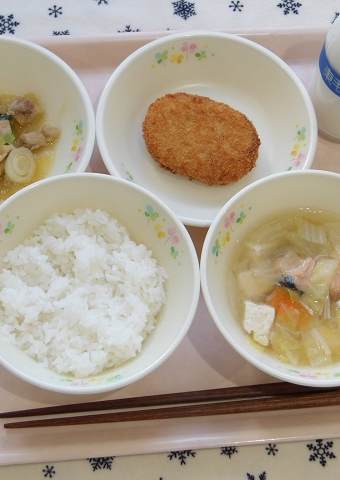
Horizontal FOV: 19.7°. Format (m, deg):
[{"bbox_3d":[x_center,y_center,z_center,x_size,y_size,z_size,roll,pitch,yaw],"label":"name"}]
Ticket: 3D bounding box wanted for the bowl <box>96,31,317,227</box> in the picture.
[{"bbox_3d":[0.024,-0.070,0.669,0.147,0.038,0.147,1,68,-3],"label":"bowl"}]

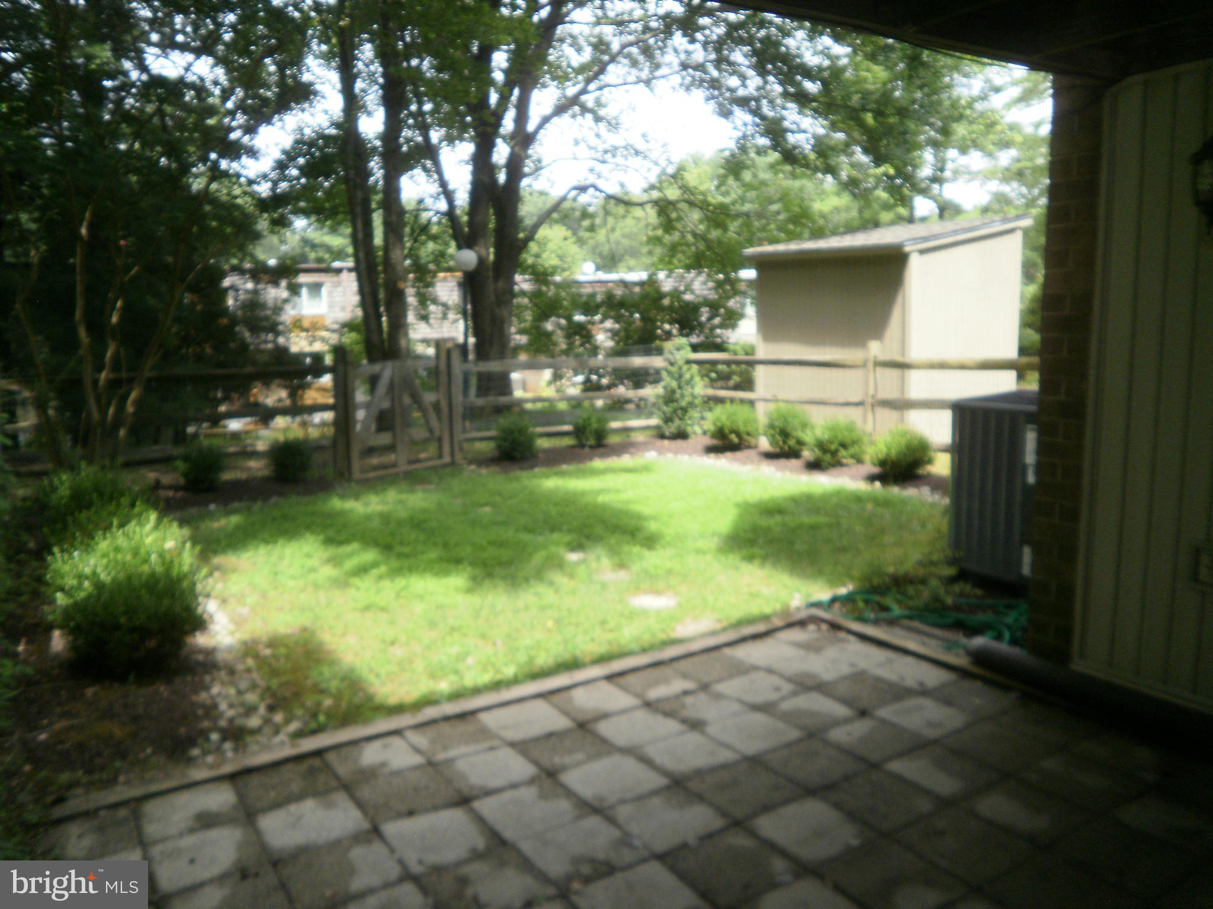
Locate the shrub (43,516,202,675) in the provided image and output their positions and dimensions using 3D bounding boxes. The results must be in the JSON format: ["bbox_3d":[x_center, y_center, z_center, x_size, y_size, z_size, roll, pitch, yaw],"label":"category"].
[{"bbox_3d":[-2.333,0.674,4.420,0.770,0.680,0.770,-1,7,0],"label":"shrub"}]

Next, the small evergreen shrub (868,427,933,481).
[{"bbox_3d":[2.860,-0.023,8.800,0.610,0.530,0.610,-1,7,0],"label":"small evergreen shrub"}]

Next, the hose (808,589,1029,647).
[{"bbox_3d":[1.614,0.783,4.681,1.120,0.100,0.820,1,7,17],"label":"hose"}]

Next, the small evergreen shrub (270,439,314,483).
[{"bbox_3d":[-3.281,0.064,9.500,0.460,0.460,0.460,-1,7,0],"label":"small evergreen shrub"}]

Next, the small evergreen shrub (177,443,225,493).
[{"bbox_3d":[-4.056,0.118,9.100,0.470,0.490,0.470,-1,7,0],"label":"small evergreen shrub"}]

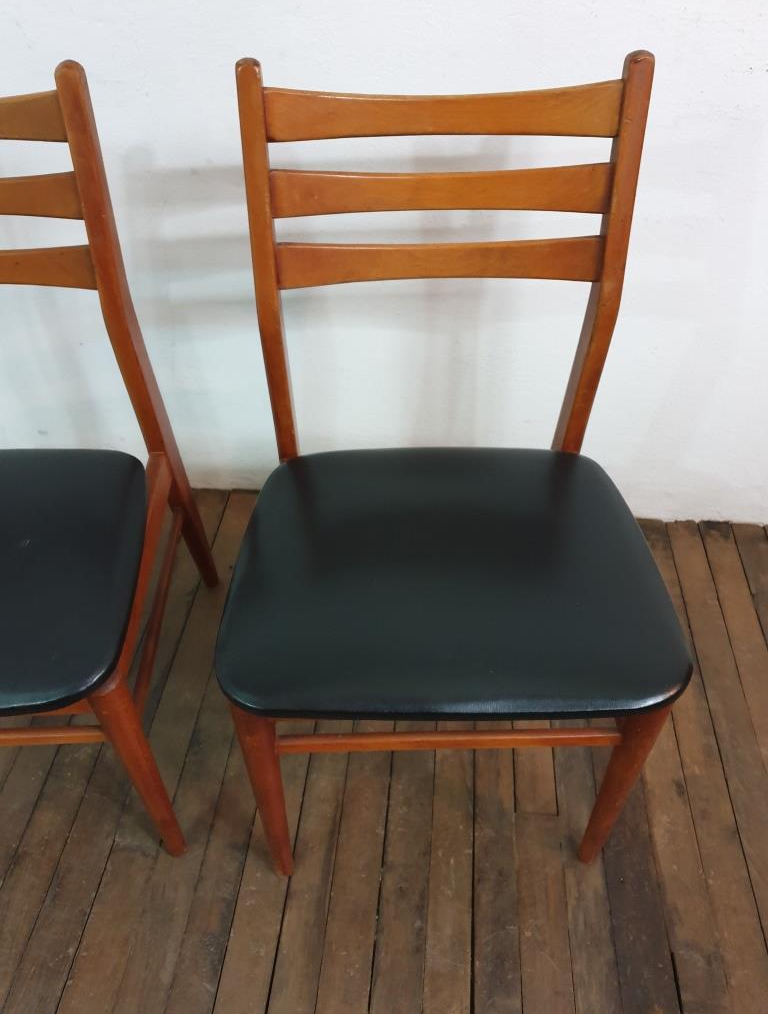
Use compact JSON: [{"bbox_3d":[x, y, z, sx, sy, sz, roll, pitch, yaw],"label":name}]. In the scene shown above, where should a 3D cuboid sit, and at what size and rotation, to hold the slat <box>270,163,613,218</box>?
[{"bbox_3d":[0.059,-0.340,0.826,0.358,0.050,0.034,-1,30,1],"label":"slat"}]

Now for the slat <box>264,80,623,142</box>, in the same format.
[{"bbox_3d":[0.058,-0.406,0.789,0.358,0.051,0.034,-1,30,1],"label":"slat"}]

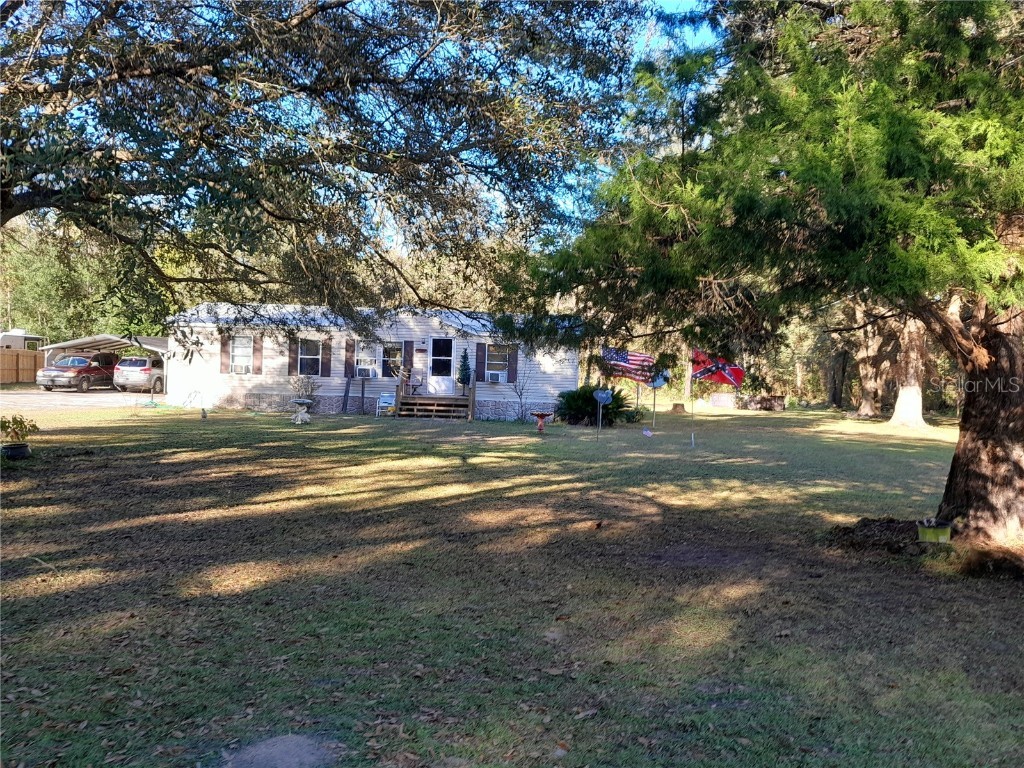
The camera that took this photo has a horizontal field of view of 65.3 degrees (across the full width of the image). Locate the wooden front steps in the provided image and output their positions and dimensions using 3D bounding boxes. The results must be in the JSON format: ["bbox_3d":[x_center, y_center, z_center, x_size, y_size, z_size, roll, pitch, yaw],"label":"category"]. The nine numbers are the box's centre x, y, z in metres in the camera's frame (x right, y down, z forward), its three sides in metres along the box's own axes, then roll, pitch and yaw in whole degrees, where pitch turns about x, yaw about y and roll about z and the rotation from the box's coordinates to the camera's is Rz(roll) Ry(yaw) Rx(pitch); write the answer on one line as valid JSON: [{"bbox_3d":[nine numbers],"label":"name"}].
[{"bbox_3d":[-2.717,0.807,27.593,2.500,0.840,1.500,2,1,0],"label":"wooden front steps"}]

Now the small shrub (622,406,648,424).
[{"bbox_3d":[4.494,1.087,28.995,1.000,0.680,0.950,2,1,0],"label":"small shrub"}]

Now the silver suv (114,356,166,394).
[{"bbox_3d":[-17.422,-0.400,39.305,1.850,1.700,4.850,2,1,2],"label":"silver suv"}]

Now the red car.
[{"bbox_3d":[-20.079,-0.541,37.755,1.870,1.750,4.740,2,1,2],"label":"red car"}]

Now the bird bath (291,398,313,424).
[{"bbox_3d":[-5.972,0.779,22.695,0.640,0.700,0.640,2,1,0],"label":"bird bath"}]

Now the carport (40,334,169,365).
[{"bbox_3d":[-18.583,-0.976,39.828,5.950,2.650,6.300,2,1,1],"label":"carport"}]

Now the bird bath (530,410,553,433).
[{"bbox_3d":[0.870,1.105,23.295,0.620,0.620,0.620,2,1,0],"label":"bird bath"}]

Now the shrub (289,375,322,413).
[{"bbox_3d":[-7.220,0.360,27.990,1.120,1.300,1.050,2,1,0],"label":"shrub"}]

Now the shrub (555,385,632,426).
[{"bbox_3d":[2.827,0.705,27.489,2.550,1.380,2.400,2,1,0],"label":"shrub"}]

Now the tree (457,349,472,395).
[{"bbox_3d":[-1.658,-0.409,27.987,0.520,1.660,0.520,2,1,0],"label":"tree"}]

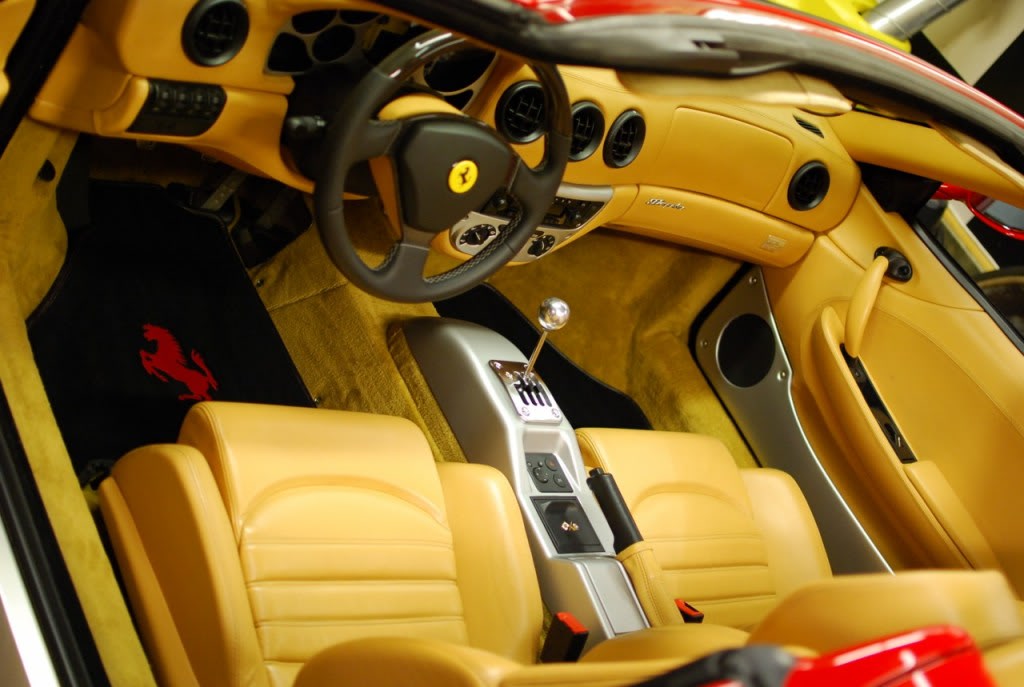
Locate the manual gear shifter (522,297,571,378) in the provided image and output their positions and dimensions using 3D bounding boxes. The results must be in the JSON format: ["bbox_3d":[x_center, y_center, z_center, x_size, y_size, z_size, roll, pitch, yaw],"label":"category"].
[{"bbox_3d":[0.045,-0.005,2.214,0.048,0.139,0.048,4,28,-42],"label":"manual gear shifter"}]

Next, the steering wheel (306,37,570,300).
[{"bbox_3d":[-0.081,-0.224,1.851,0.370,0.370,0.085,6,25,-43],"label":"steering wheel"}]

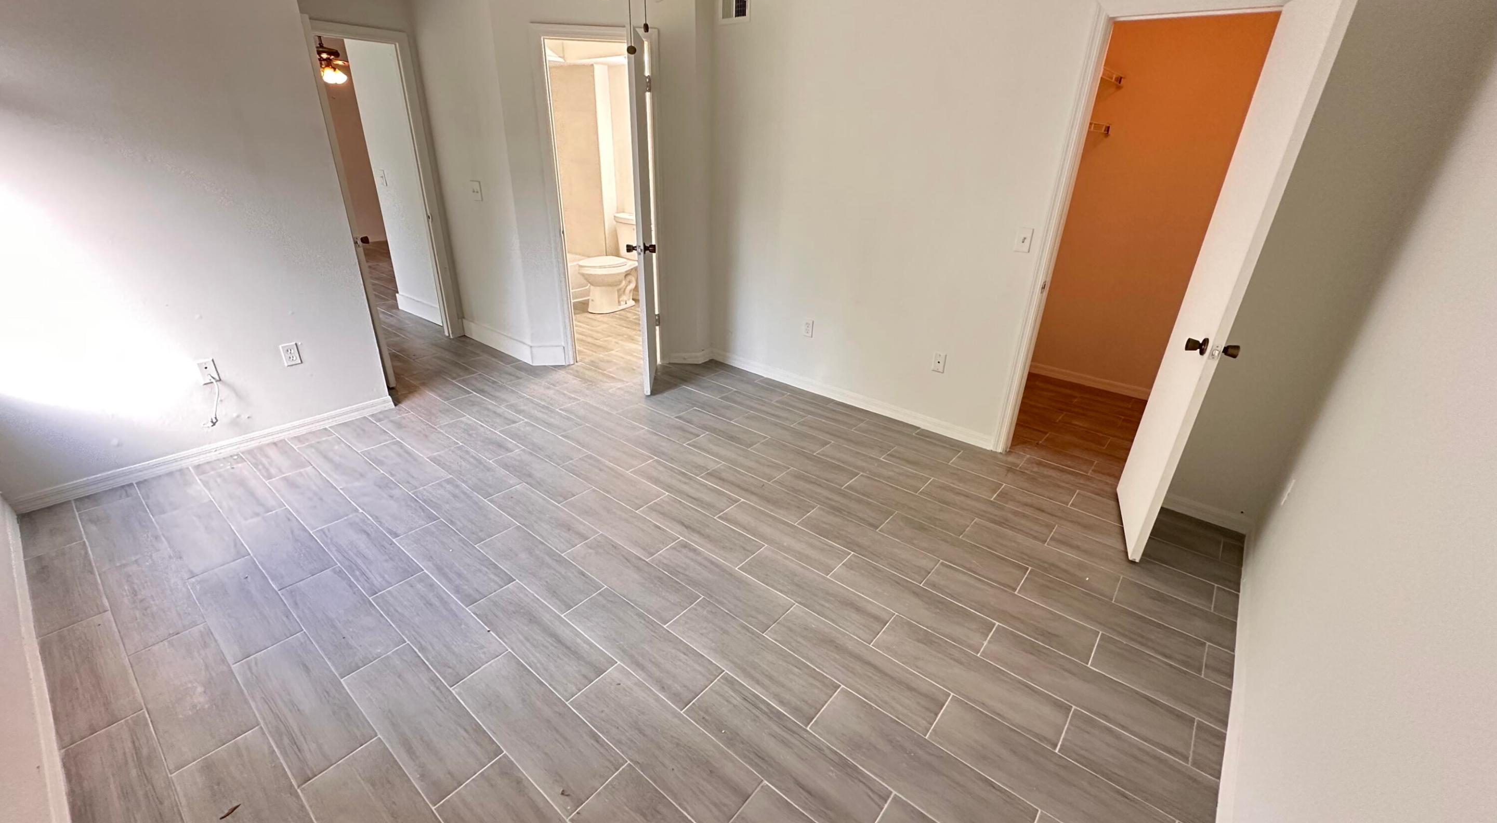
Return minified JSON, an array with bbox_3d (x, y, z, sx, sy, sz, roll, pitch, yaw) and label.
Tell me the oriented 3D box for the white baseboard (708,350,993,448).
[{"bbox_3d":[0.557,-0.130,4.009,2.150,0.093,0.022,21,31,34],"label":"white baseboard"}]

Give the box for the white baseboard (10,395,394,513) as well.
[{"bbox_3d":[-2.673,0.167,3.148,0.022,0.093,1.565,21,31,34],"label":"white baseboard"}]

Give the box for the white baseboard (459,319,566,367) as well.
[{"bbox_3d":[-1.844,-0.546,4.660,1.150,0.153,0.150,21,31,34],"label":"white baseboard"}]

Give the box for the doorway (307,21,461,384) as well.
[{"bbox_3d":[-2.630,-1.454,4.226,0.140,2.115,0.880,21,31,34],"label":"doorway"}]

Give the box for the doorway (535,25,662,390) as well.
[{"bbox_3d":[-0.936,-1.325,4.061,0.735,2.125,0.140,-1,25,-6],"label":"doorway"}]

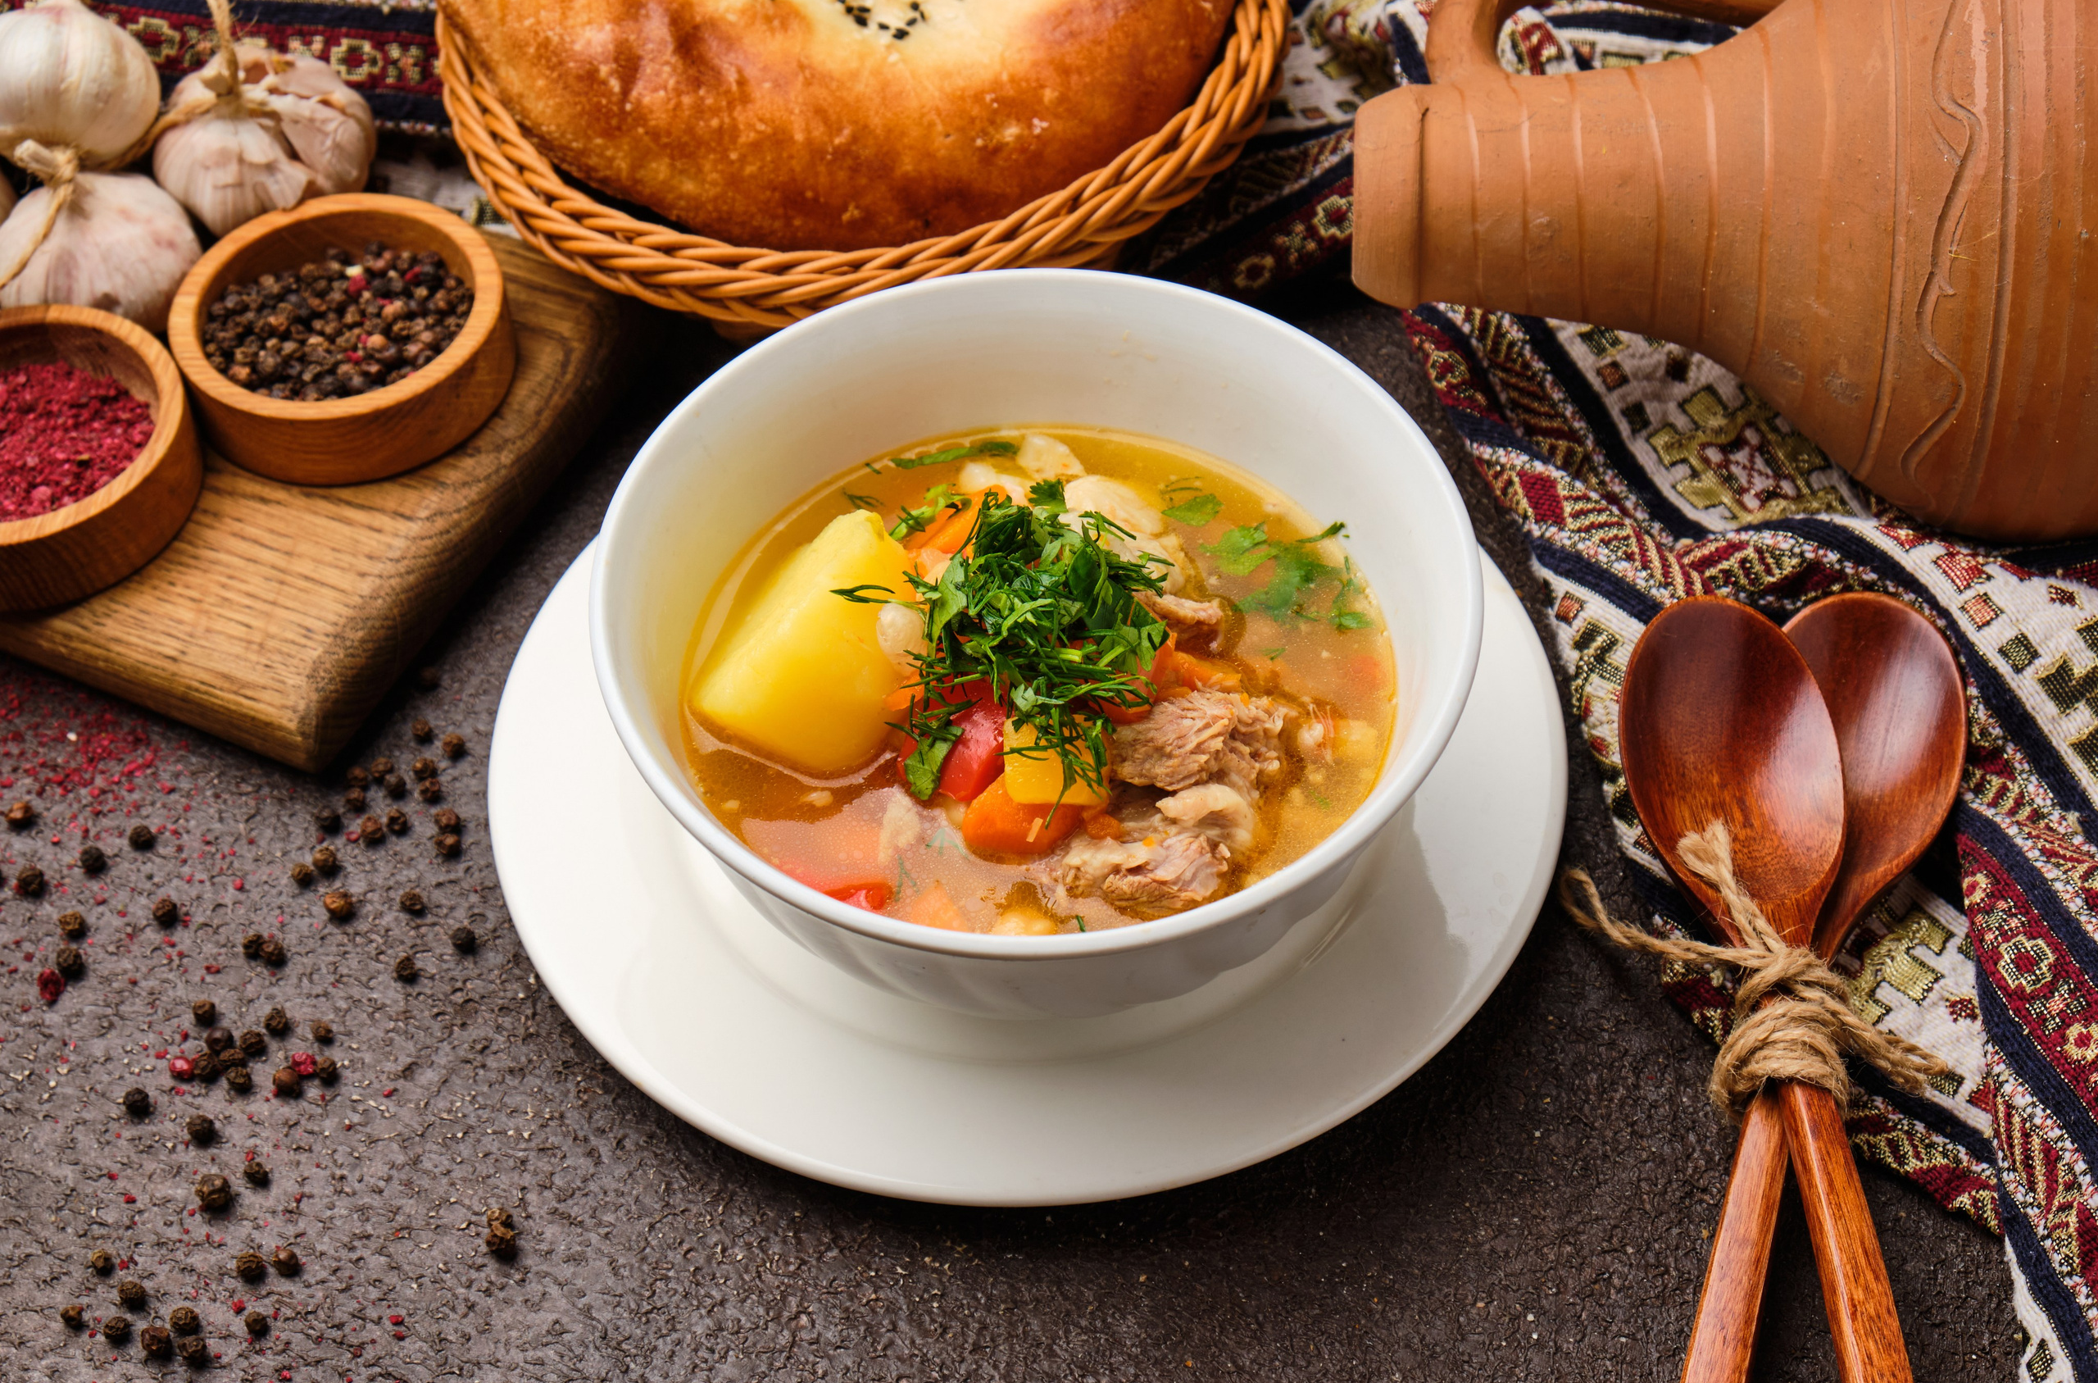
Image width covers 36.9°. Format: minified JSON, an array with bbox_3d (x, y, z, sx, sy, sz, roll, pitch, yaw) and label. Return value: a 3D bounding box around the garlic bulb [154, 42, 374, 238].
[{"bbox_3d":[-0.166,-0.115,0.665,0.046,0.041,0.046,-4,56,3],"label":"garlic bulb"}]

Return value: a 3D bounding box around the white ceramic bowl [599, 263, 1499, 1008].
[{"bbox_3d":[-0.002,0.001,0.570,0.155,0.063,0.155,-1,50,1],"label":"white ceramic bowl"}]

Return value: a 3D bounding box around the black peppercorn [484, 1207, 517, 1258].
[{"bbox_3d":[-0.094,0.093,0.541,0.005,0.005,0.007,-15,51,-11],"label":"black peppercorn"}]

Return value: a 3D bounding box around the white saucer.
[{"bbox_3d":[-0.004,0.015,0.594,0.200,0.021,0.200,-1,50,1],"label":"white saucer"}]

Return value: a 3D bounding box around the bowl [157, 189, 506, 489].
[{"bbox_3d":[-0.143,-0.071,0.639,0.066,0.021,0.066,-2,50,0],"label":"bowl"}]

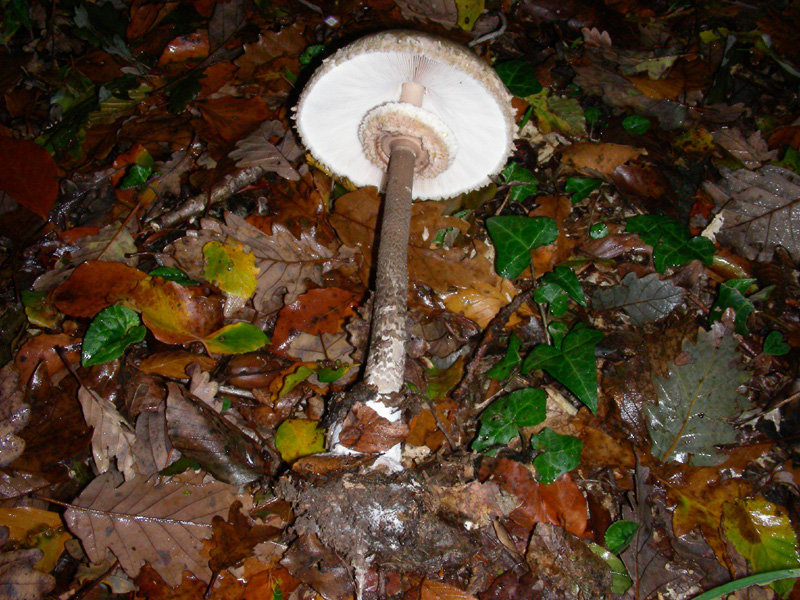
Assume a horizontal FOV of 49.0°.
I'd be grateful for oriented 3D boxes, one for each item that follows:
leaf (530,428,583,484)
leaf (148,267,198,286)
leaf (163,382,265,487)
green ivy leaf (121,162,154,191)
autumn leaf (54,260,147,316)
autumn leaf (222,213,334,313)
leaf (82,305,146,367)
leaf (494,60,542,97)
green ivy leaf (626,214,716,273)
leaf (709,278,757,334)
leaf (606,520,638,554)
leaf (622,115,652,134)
[{"bbox_3d":[0.091,0.093,0.521,0.030,0.013,0.035,13,51,10],"label":"leaf"},{"bbox_3d":[-0.154,-0.016,0.599,0.038,0.013,0.016,11,46,11],"label":"leaf"},{"bbox_3d":[-0.127,0.086,0.577,0.044,0.022,0.105,-33,54,-29],"label":"leaf"},{"bbox_3d":[-0.202,-0.094,0.678,0.018,0.015,0.028,9,51,7],"label":"green ivy leaf"},{"bbox_3d":[-0.211,-0.010,0.615,0.064,0.012,0.050,-22,58,-15],"label":"autumn leaf"},{"bbox_3d":[-0.096,-0.023,0.619,0.090,0.022,0.091,10,51,8],"label":"autumn leaf"},{"bbox_3d":[-0.197,0.025,0.591,0.037,0.010,0.049,39,64,24],"label":"leaf"},{"bbox_3d":[0.097,-0.191,0.760,0.040,0.018,0.048,-11,51,-9],"label":"leaf"},{"bbox_3d":[0.218,-0.045,0.714,0.076,0.013,0.071,15,47,15],"label":"green ivy leaf"},{"bbox_3d":[0.254,0.005,0.664,0.051,0.014,0.059,-1,45,-1],"label":"leaf"},{"bbox_3d":[0.132,0.141,0.529,0.015,0.012,0.026,32,53,28],"label":"leaf"},{"bbox_3d":[0.194,-0.143,0.720,0.028,0.008,0.019,-36,59,-27],"label":"leaf"}]

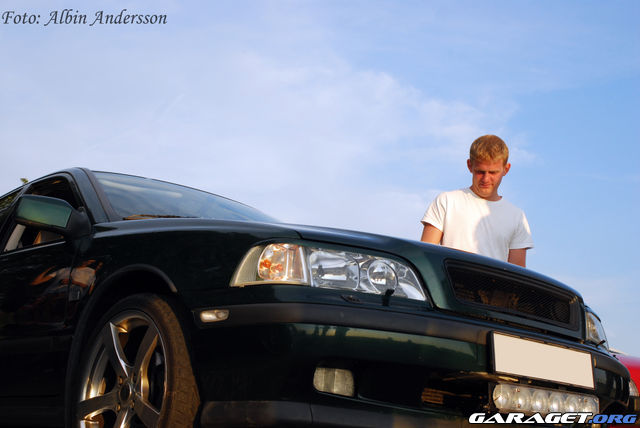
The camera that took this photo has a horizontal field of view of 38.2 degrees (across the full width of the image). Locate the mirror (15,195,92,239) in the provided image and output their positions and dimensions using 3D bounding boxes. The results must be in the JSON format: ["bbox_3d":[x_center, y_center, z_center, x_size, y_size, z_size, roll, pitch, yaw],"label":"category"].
[{"bbox_3d":[-0.934,0.012,3.235,0.225,0.140,0.150,16,-21,-40],"label":"mirror"}]

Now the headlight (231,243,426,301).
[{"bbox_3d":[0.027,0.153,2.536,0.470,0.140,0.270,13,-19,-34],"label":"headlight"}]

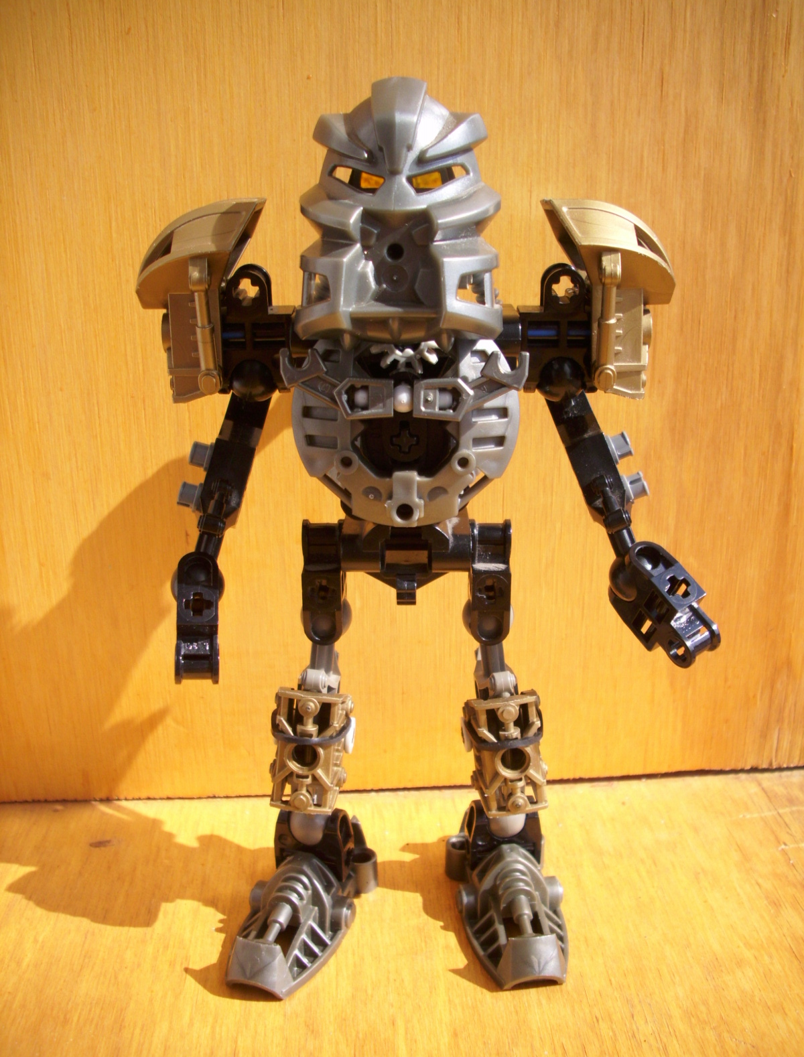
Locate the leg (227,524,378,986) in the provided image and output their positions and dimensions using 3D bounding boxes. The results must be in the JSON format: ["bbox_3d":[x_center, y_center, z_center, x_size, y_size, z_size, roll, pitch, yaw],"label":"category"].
[{"bbox_3d":[-0.018,0.039,0.180,0.024,0.076,0.047,2,14,9],"label":"leg"}]

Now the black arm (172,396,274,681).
[{"bbox_3d":[-0.035,0.001,0.181,0.015,0.056,0.017,9,14,-2],"label":"black arm"}]

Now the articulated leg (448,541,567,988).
[{"bbox_3d":[0.020,0.039,0.180,0.022,0.076,0.047,-1,14,-3],"label":"articulated leg"}]

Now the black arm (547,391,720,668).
[{"bbox_3d":[0.043,0.000,0.181,0.018,0.054,0.018,-21,13,5],"label":"black arm"}]

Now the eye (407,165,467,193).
[{"bbox_3d":[0.006,-0.055,0.152,0.009,0.004,0.004,-1,14,0],"label":"eye"}]

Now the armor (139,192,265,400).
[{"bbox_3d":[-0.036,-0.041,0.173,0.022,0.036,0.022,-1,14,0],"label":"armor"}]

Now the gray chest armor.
[{"bbox_3d":[0.001,-0.017,0.168,0.040,0.035,0.016,-1,14,0],"label":"gray chest armor"}]

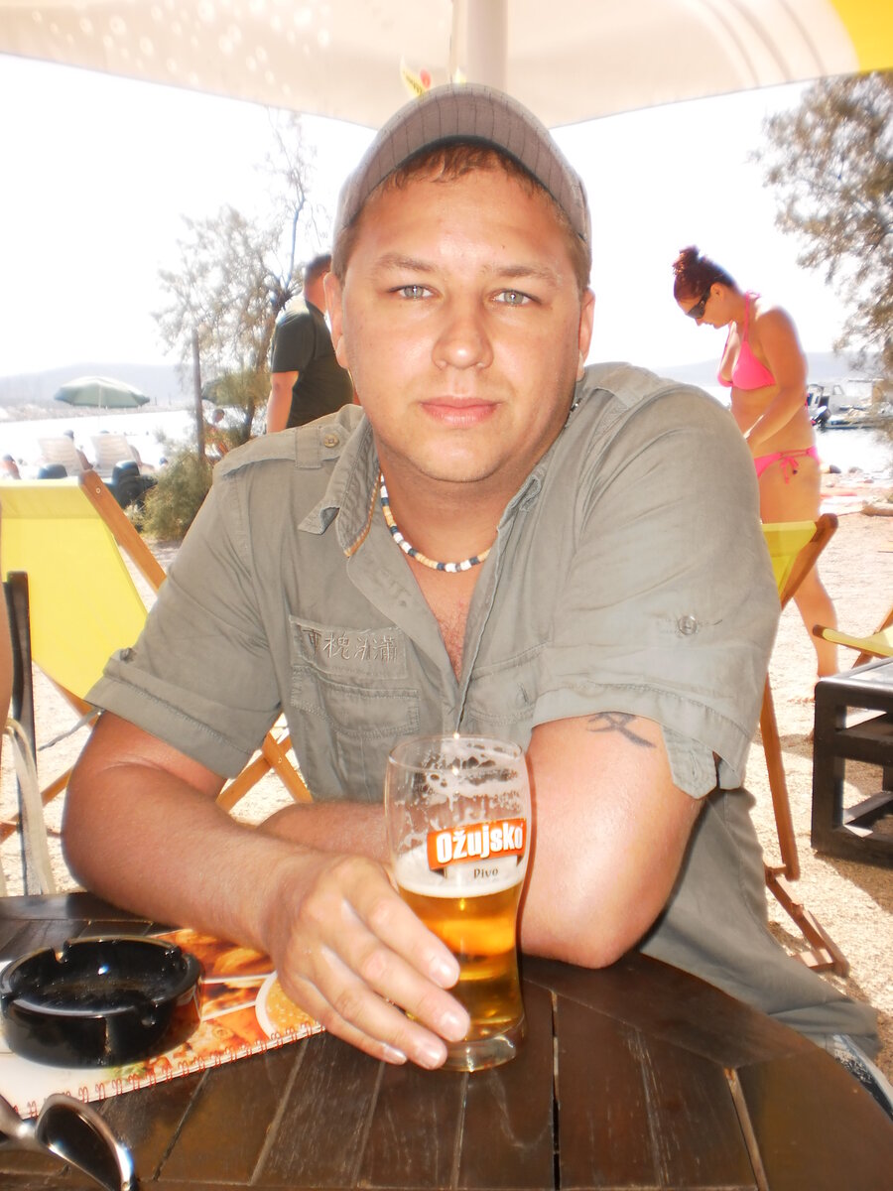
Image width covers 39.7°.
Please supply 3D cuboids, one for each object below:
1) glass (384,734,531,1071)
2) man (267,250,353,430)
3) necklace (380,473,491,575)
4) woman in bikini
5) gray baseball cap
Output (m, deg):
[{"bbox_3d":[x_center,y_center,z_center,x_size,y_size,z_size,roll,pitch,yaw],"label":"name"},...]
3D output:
[{"bbox_3d":[0.006,0.159,0.651,0.076,0.158,0.076,-1,9,0],"label":"glass"},{"bbox_3d":[-0.614,-0.723,5.960,0.380,1.750,0.500,4,10,25],"label":"man"},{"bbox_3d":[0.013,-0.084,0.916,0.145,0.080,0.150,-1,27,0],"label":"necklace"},{"bbox_3d":[1.101,-0.421,4.416,0.570,1.615,0.470,-4,10,-22],"label":"woman in bikini"},{"bbox_3d":[0.012,-0.294,0.864,0.178,0.120,0.260,-1,-4,0],"label":"gray baseball cap"}]

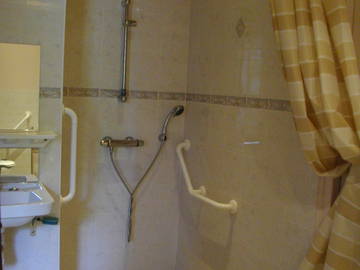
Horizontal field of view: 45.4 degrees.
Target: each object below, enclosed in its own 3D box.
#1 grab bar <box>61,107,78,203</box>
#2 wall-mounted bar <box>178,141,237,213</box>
[{"bbox_3d":[-0.602,0.110,2.302,0.089,0.545,0.065,0,7,-29],"label":"grab bar"},{"bbox_3d":[0.153,0.243,2.668,0.090,0.345,0.635,0,7,-29],"label":"wall-mounted bar"}]

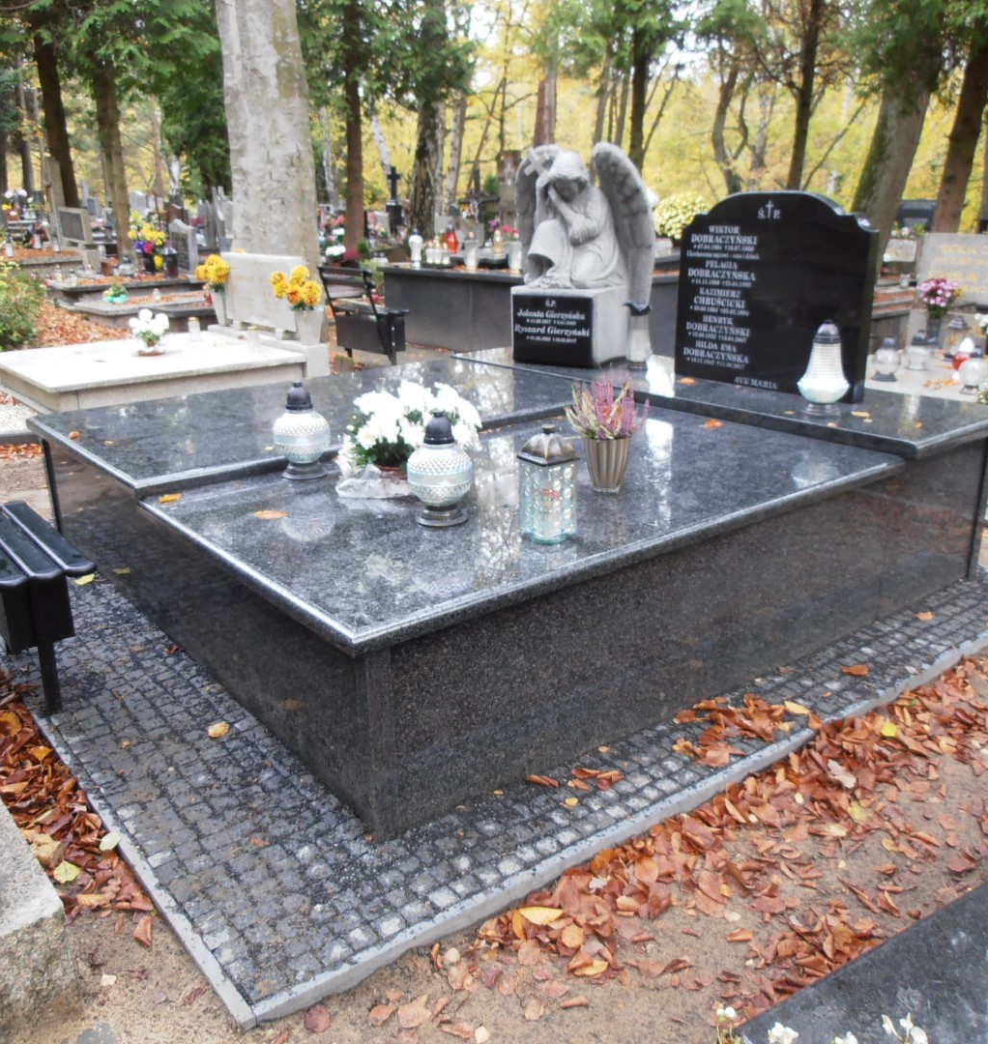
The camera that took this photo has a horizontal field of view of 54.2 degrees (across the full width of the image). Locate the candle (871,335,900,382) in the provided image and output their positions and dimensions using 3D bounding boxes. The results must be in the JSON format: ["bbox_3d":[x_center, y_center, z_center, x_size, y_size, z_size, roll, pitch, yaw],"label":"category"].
[{"bbox_3d":[2.064,-0.861,5.064,0.152,0.227,0.152,-14,22,-35],"label":"candle"}]

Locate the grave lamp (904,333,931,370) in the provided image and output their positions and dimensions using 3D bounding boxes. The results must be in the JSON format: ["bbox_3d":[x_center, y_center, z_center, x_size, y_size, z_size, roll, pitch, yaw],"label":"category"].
[{"bbox_3d":[2.379,-0.960,5.393,0.153,0.205,0.153,-14,22,-35],"label":"grave lamp"}]

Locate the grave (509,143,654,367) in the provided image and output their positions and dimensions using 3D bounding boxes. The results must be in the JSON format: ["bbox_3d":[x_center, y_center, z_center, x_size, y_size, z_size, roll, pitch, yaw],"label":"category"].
[{"bbox_3d":[0.380,-1.286,4.665,0.731,1.008,0.416,11,21,33],"label":"grave"}]

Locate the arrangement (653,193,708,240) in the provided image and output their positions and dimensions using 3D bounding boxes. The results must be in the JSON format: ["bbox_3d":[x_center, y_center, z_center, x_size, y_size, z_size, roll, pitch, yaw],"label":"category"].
[{"bbox_3d":[1.806,-2.920,9.240,0.563,0.466,0.581,-1,19,0],"label":"arrangement"}]

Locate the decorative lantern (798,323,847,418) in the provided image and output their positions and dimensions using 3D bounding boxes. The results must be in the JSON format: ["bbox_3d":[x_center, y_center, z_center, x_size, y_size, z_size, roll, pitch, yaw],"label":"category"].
[{"bbox_3d":[1.194,-0.555,3.460,0.186,0.327,0.186,-14,22,-35],"label":"decorative lantern"}]

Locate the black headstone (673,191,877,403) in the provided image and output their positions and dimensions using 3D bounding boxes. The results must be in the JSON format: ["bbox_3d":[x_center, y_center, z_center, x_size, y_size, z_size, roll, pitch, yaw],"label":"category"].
[{"bbox_3d":[1.181,-0.988,4.168,0.064,0.816,1.008,-14,21,-31],"label":"black headstone"}]

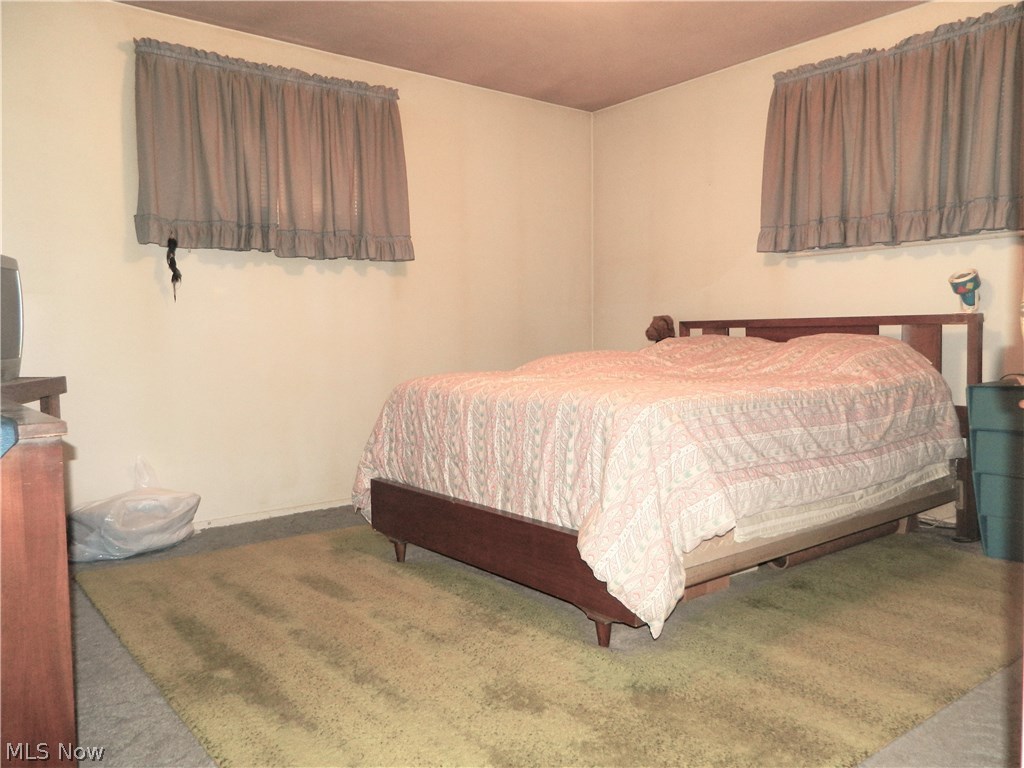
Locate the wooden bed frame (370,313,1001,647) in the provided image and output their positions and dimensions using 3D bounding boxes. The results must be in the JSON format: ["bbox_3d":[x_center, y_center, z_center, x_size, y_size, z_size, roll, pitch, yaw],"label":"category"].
[{"bbox_3d":[0.593,0.186,3.224,2.030,0.780,1.840,-4,5,-39],"label":"wooden bed frame"}]

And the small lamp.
[{"bbox_3d":[1.963,-0.404,3.200,0.145,0.195,0.120,-4,5,-39],"label":"small lamp"}]

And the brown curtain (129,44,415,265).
[{"bbox_3d":[-1.120,-1.135,3.753,1.440,0.930,0.100,-4,5,-39],"label":"brown curtain"}]

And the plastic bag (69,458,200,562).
[{"bbox_3d":[-1.673,0.556,3.276,0.600,0.360,0.290,-4,5,-39],"label":"plastic bag"}]

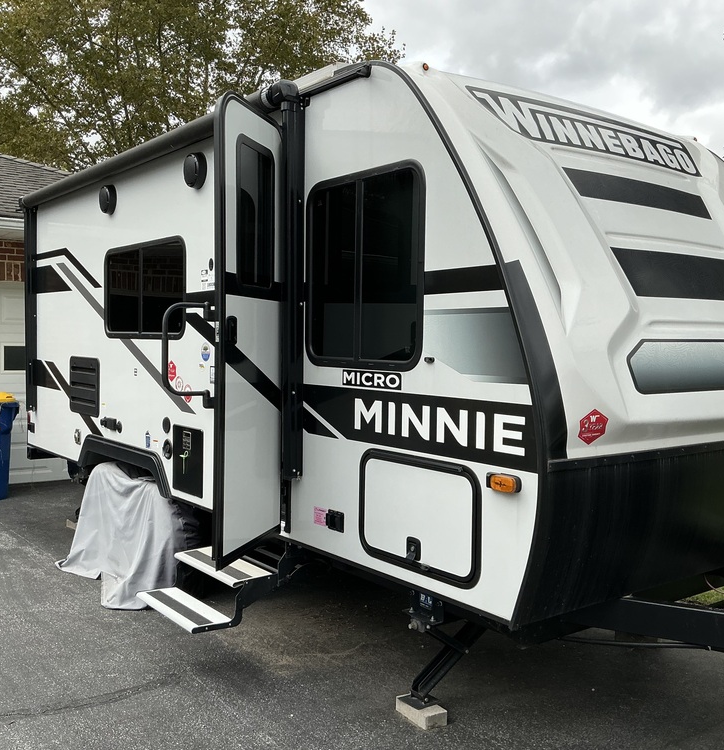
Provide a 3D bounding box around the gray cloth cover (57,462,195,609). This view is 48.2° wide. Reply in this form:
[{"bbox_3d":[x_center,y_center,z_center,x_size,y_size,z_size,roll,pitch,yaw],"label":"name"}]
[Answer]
[{"bbox_3d":[-1.528,0.975,5.172,0.470,0.690,1.480,-1,3,-38],"label":"gray cloth cover"}]

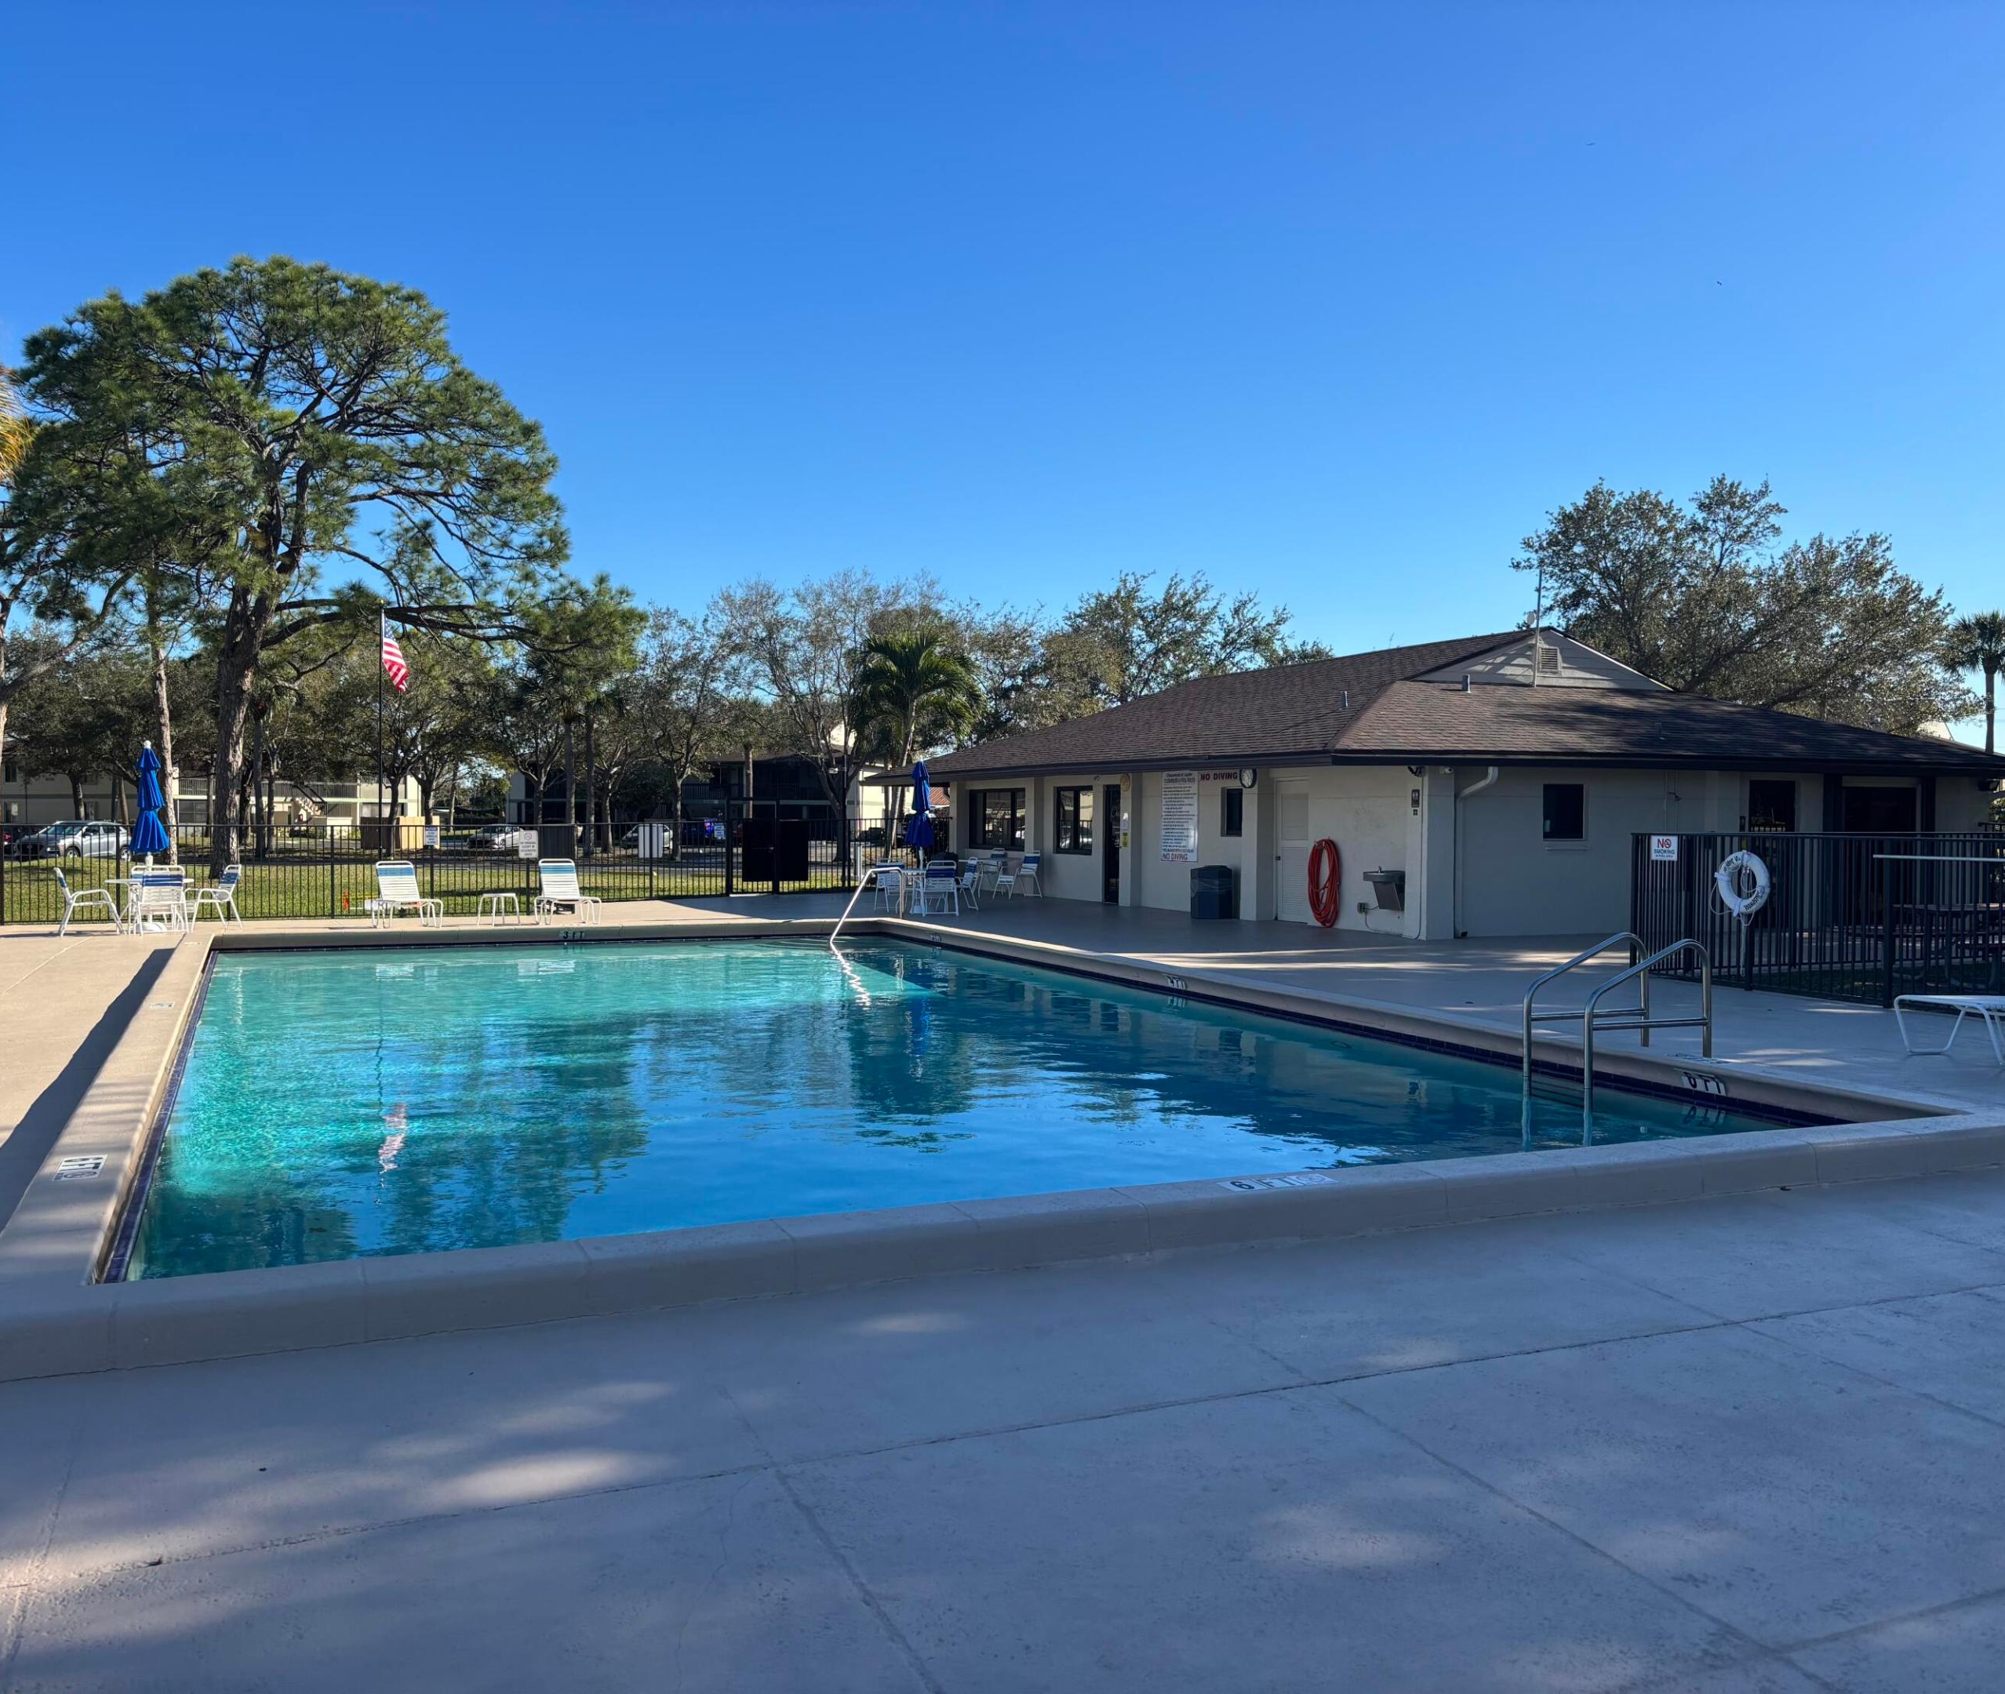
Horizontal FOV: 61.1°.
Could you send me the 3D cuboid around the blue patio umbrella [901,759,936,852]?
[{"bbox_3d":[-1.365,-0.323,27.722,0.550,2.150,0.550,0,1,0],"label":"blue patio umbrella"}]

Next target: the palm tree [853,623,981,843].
[{"bbox_3d":[-2.031,-2.305,40.061,3.000,6.000,3.000,0,1,0],"label":"palm tree"}]

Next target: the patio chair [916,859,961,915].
[{"bbox_3d":[-0.996,0.636,26.600,0.600,0.880,0.720,0,1,-14],"label":"patio chair"}]

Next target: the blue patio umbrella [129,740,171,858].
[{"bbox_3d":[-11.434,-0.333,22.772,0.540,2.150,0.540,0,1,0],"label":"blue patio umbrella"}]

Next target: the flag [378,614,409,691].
[{"bbox_3d":[-13.796,-4.385,38.500,0.750,1.750,0.350,0,1,11],"label":"flag"}]

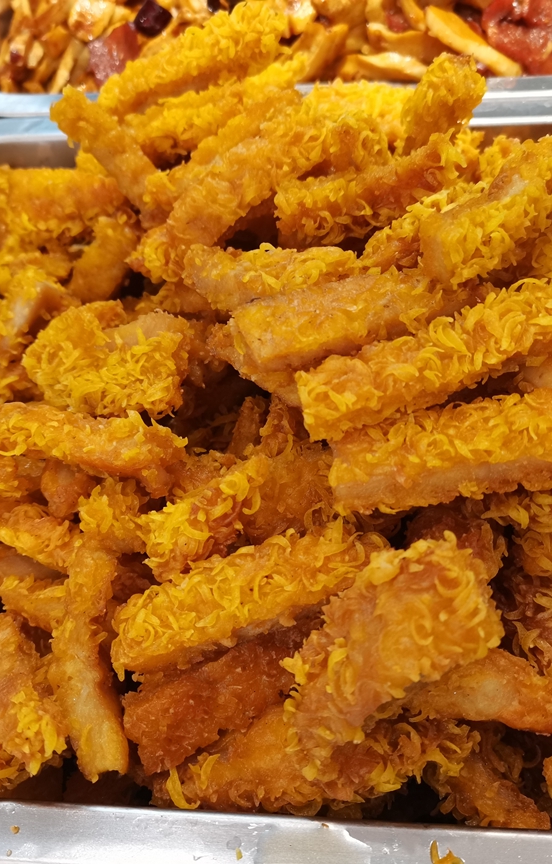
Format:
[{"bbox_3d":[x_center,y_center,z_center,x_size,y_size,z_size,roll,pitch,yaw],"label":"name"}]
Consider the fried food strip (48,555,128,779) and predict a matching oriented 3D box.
[{"bbox_3d":[-0.057,0.072,0.267,0.016,0.015,0.061,-8,71,1],"label":"fried food strip"}]

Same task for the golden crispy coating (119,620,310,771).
[{"bbox_3d":[-0.015,0.080,0.261,0.058,0.014,0.021,-23,57,-3],"label":"golden crispy coating"}]

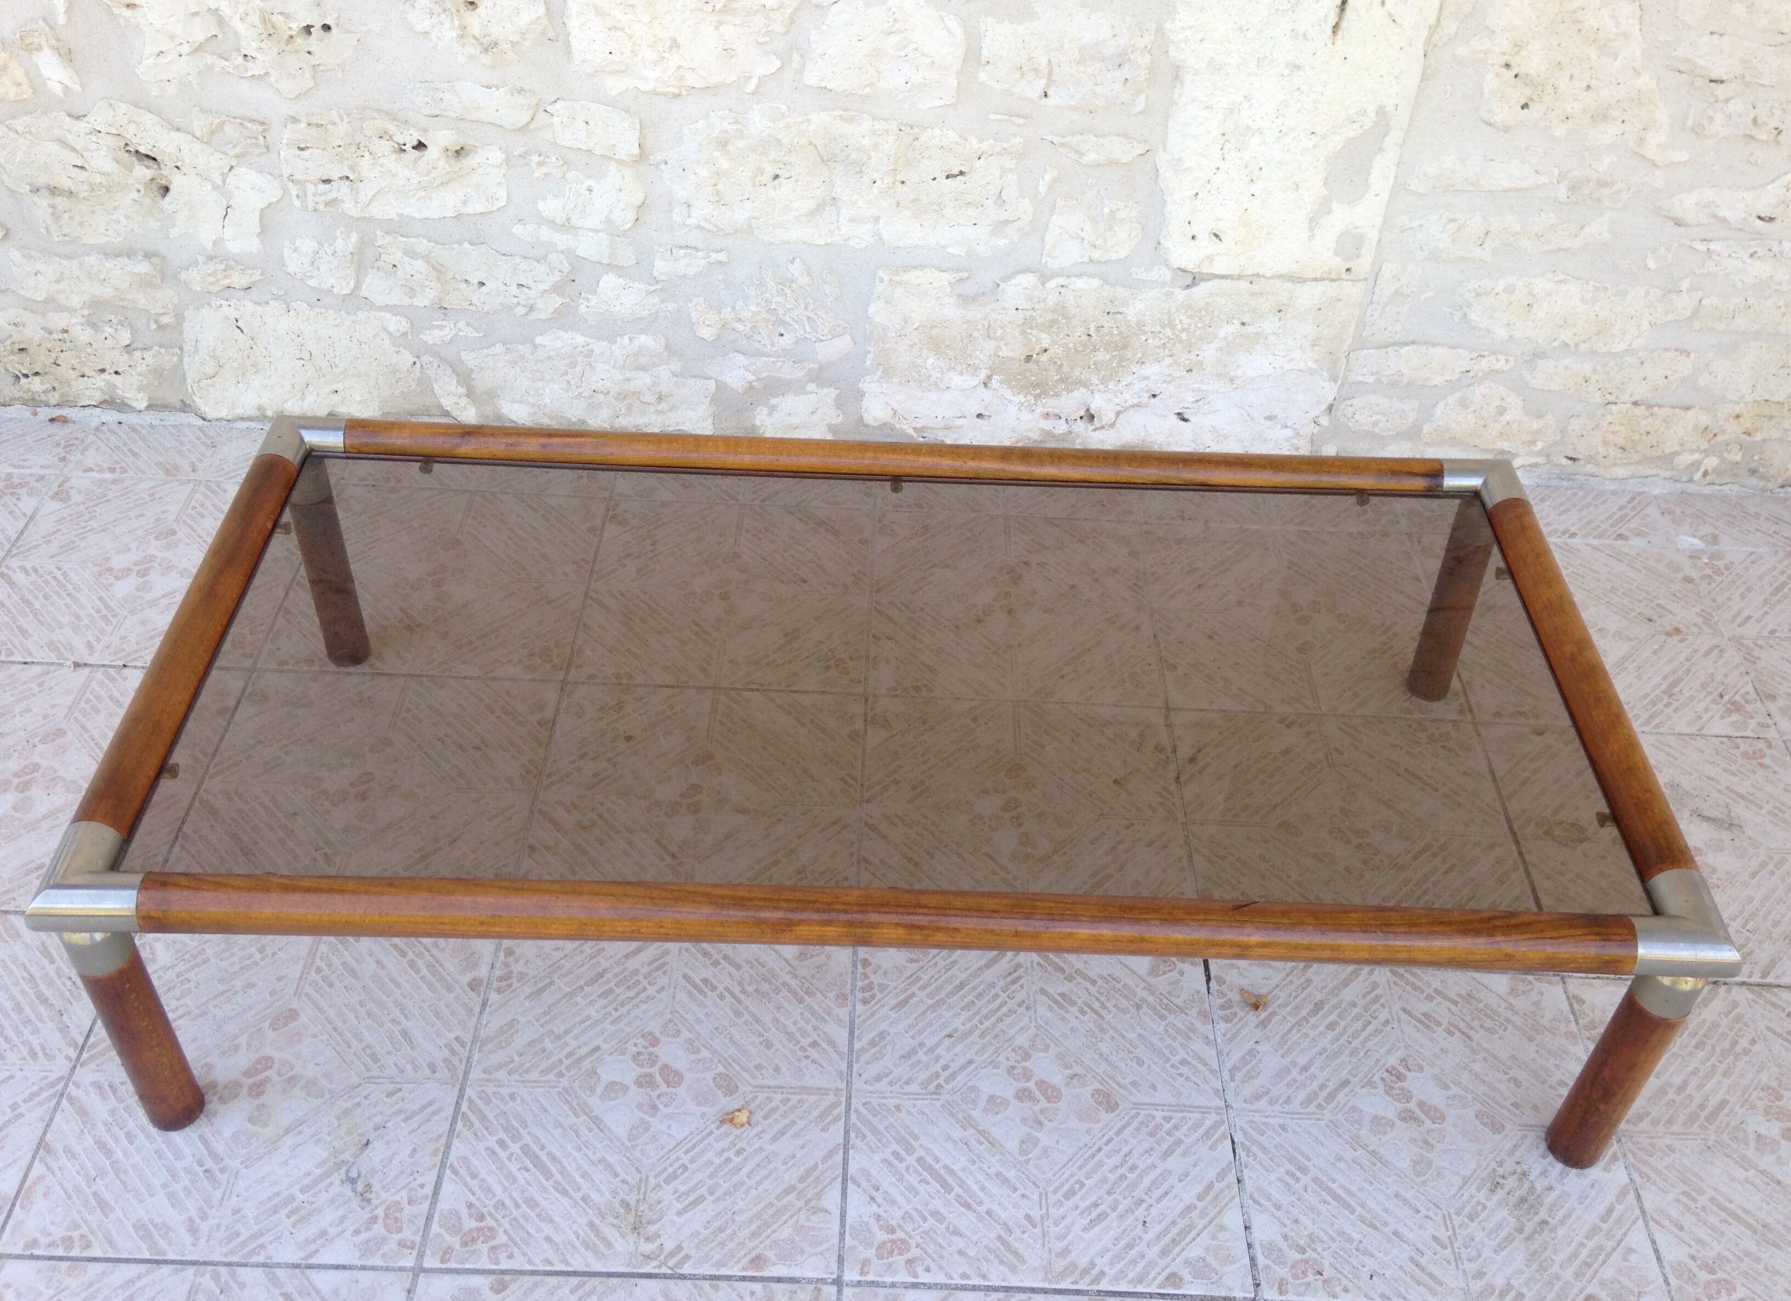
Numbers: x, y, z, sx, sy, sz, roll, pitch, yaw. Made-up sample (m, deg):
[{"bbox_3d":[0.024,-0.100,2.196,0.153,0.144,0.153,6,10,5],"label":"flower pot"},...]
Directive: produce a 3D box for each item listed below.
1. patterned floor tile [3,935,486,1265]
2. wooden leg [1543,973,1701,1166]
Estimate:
[{"bbox_3d":[-0.560,0.386,1.529,0.340,0.010,0.349,2,41,-1],"label":"patterned floor tile"},{"bbox_3d":[0.613,0.342,1.435,0.046,0.273,0.046,2,41,-1],"label":"wooden leg"}]

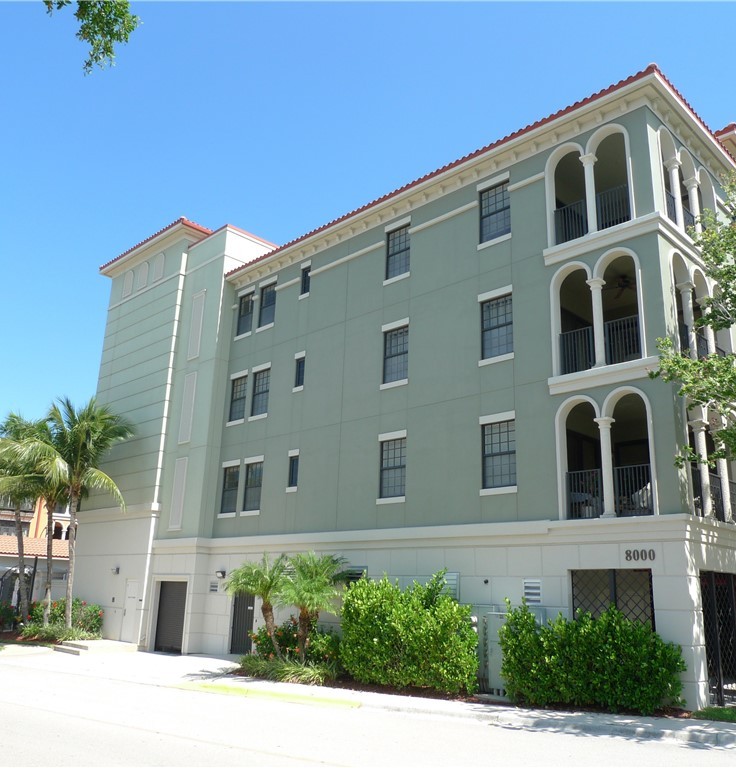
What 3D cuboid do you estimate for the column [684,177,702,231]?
[{"bbox_3d":[8.237,-4.160,17.808,0.330,2.120,0.330,-14,-23,43],"label":"column"}]

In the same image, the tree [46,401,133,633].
[{"bbox_3d":[-11.086,5.202,27.436,3.200,8.600,3.200,8,-18,-20],"label":"tree"}]

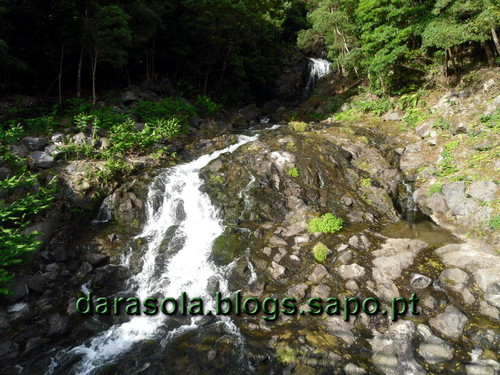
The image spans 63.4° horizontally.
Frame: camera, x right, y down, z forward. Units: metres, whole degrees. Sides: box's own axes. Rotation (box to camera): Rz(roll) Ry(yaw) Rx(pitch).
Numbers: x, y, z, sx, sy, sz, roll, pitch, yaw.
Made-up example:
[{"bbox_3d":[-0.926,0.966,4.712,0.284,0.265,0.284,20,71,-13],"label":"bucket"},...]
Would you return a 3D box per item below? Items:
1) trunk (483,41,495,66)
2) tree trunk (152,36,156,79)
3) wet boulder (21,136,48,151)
[{"bbox_3d":[10.616,-5.964,18.000,0.320,1.200,0.320,-9,6,0],"label":"trunk"},{"bbox_3d":[-5.195,-7.072,22.000,0.180,2.300,0.180,0,6,0],"label":"tree trunk"},{"bbox_3d":[-6.928,-1.414,13.000,0.900,0.480,0.700,0,6,0],"label":"wet boulder"}]

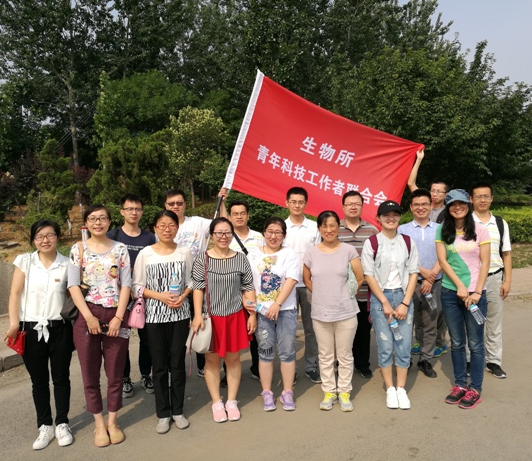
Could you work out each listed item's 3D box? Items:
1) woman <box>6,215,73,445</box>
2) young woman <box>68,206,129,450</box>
[{"bbox_3d":[-1.571,0.720,3.411,0.460,1.583,0.330,-3,3,-18],"label":"woman"},{"bbox_3d":[-1.171,0.657,3.391,0.480,1.666,0.320,-3,4,-14],"label":"young woman"}]

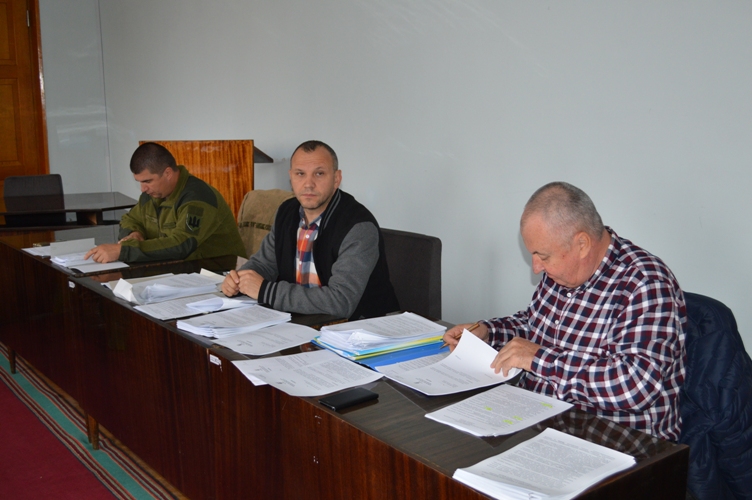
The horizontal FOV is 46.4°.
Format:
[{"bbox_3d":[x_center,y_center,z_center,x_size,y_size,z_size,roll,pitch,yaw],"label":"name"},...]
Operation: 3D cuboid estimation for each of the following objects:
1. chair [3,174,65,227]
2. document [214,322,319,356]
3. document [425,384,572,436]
[{"bbox_3d":[-2.375,-0.088,6.181,0.440,0.841,0.520,-5,12,-23],"label":"chair"},{"bbox_3d":[-0.332,0.271,2.722,0.295,0.010,0.210,-10,14,-42],"label":"document"},{"bbox_3d":[0.290,0.373,2.069,0.297,0.011,0.210,-10,14,-40],"label":"document"}]

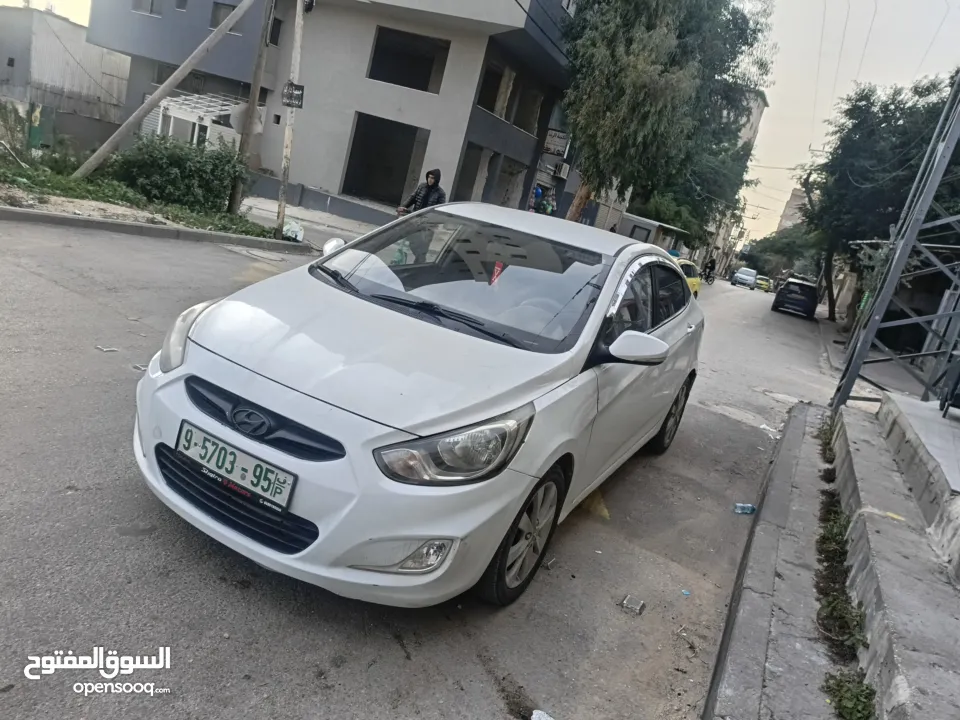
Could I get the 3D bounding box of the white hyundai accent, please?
[{"bbox_3d":[0.245,-0.102,4.043,1.740,1.450,4.370,19,15,25],"label":"white hyundai accent"}]

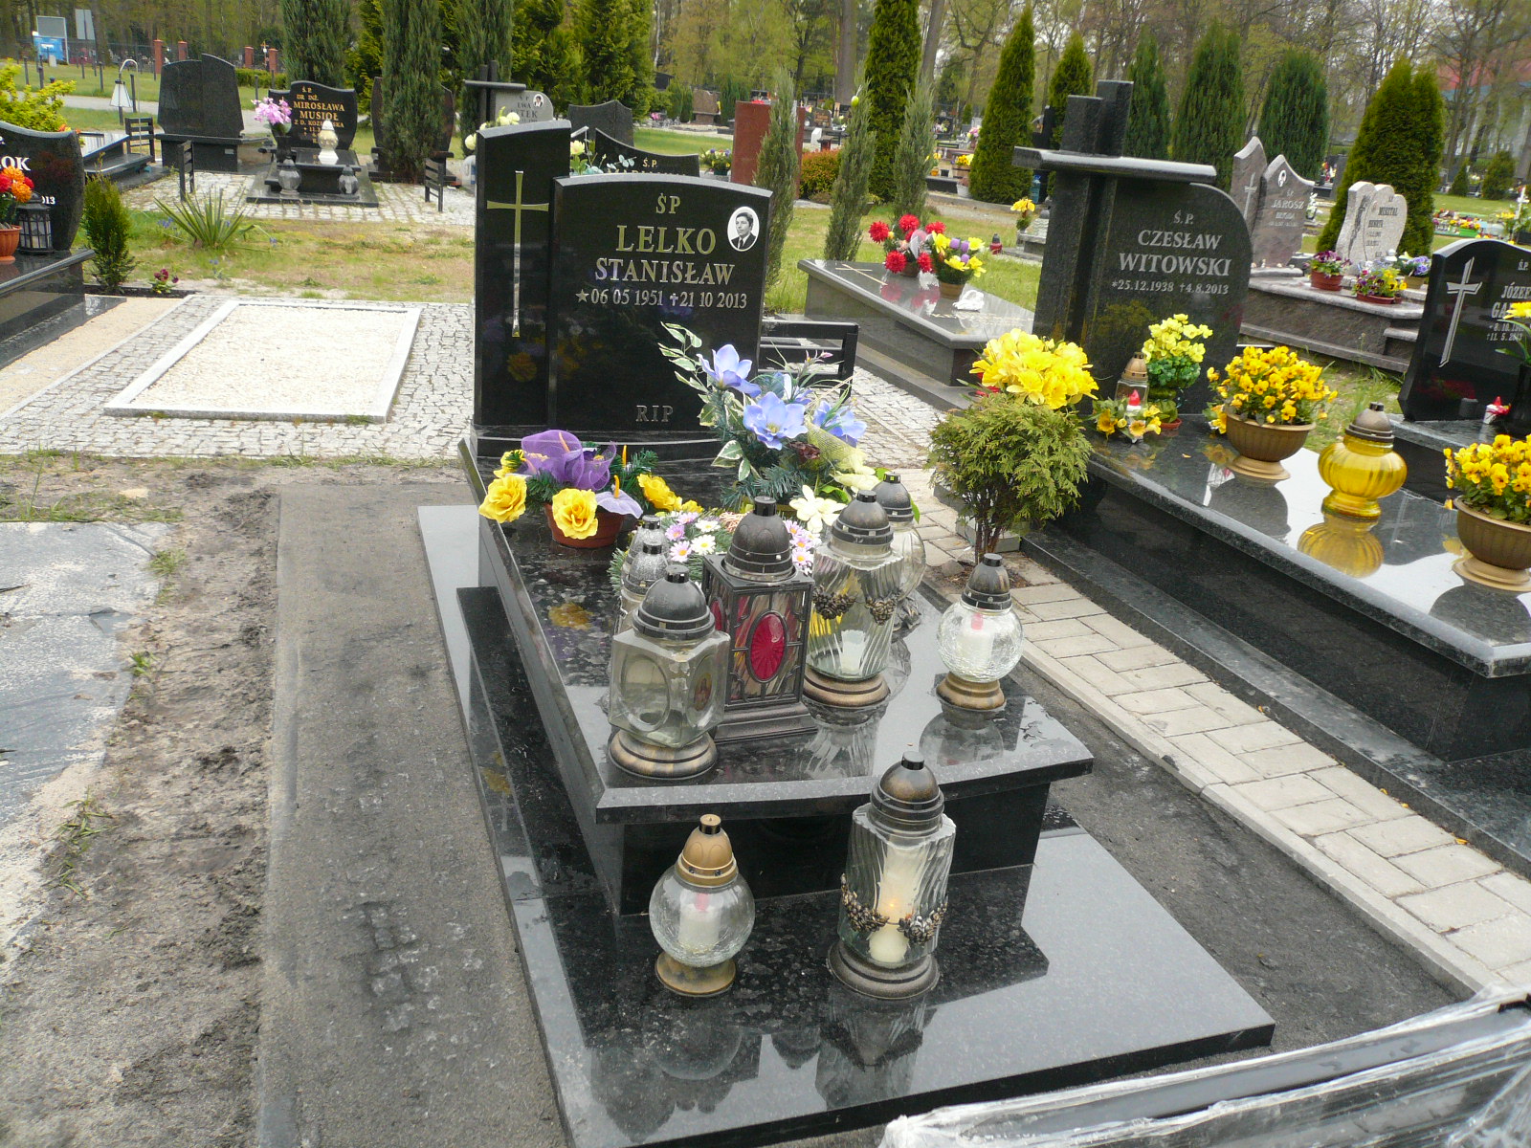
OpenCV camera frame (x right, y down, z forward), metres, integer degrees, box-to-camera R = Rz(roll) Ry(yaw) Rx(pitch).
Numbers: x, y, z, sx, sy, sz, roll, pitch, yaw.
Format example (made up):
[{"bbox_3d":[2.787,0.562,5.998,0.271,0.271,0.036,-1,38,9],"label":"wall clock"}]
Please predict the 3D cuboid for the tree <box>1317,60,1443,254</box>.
[{"bbox_3d":[7.982,-5.251,15.710,1.300,2.375,1.250,-3,22,-19],"label":"tree"}]

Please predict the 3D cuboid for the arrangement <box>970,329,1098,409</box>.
[{"bbox_3d":[0.804,-0.560,3.605,0.400,0.285,0.360,-3,22,-19],"label":"arrangement"}]

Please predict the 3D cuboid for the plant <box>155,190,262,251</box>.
[{"bbox_3d":[-3.632,-2.339,8.121,0.700,0.380,0.660,-2,22,-19],"label":"plant"}]

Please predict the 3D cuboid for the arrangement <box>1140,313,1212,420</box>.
[{"bbox_3d":[1.298,-0.655,3.930,0.230,0.340,0.220,-2,22,-20],"label":"arrangement"}]

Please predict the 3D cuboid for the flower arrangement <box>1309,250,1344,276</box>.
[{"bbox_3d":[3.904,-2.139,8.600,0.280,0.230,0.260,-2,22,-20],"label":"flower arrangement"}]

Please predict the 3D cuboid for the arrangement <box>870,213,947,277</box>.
[{"bbox_3d":[0.814,-1.869,7.050,0.440,0.350,0.380,-2,22,-20],"label":"arrangement"}]

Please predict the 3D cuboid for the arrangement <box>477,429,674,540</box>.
[{"bbox_3d":[-0.430,-0.210,2.857,0.450,0.251,0.360,-3,22,-19],"label":"arrangement"}]

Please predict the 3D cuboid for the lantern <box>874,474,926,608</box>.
[{"bbox_3d":[0.253,-0.053,2.440,0.140,0.295,0.140,-2,22,-20],"label":"lantern"}]

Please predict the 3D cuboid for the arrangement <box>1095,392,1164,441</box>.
[{"bbox_3d":[1.142,-0.507,3.885,0.220,0.140,0.200,-2,22,-19],"label":"arrangement"}]

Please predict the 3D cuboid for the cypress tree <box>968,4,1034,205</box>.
[{"bbox_3d":[3.314,-6.504,17.200,0.880,2.600,0.880,-2,22,-20],"label":"cypress tree"}]

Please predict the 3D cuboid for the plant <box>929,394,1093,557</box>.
[{"bbox_3d":[0.667,-0.252,3.483,0.460,0.504,0.440,-3,22,-19],"label":"plant"}]

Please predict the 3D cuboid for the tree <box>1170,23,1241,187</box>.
[{"bbox_3d":[9.315,-9.795,26.409,1.500,3.536,1.500,-3,22,-19],"label":"tree"}]

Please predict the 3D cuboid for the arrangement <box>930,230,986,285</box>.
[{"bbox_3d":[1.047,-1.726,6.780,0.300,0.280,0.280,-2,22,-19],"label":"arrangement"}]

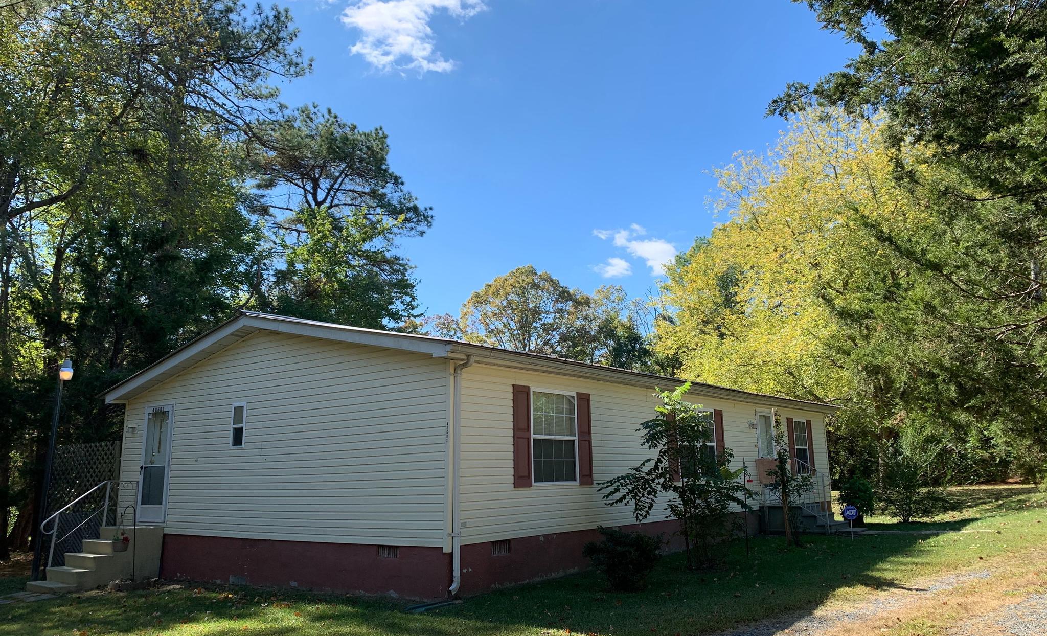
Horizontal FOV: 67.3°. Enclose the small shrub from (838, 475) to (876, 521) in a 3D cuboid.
[{"bbox_3d":[8.155,4.490,19.416,0.929,1.220,0.929,-6,-12,22],"label":"small shrub"}]

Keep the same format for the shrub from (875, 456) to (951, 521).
[{"bbox_3d":[9.730,4.312,19.830,1.815,1.649,1.815,-7,-12,25],"label":"shrub"}]

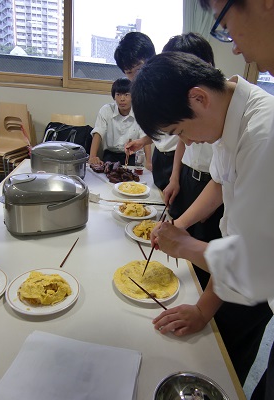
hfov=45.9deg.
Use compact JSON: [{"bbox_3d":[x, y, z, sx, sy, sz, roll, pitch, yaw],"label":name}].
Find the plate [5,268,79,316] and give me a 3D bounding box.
[{"bbox_3d":[-0.284,0.283,0.990,0.219,0.025,0.219,4,22,-6],"label":"plate"}]

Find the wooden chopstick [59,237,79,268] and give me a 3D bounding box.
[{"bbox_3d":[-0.253,0.197,1.237,0.008,0.008,0.226,8,22,4],"label":"wooden chopstick"}]

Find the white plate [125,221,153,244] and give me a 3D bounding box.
[{"bbox_3d":[0.059,0.147,1.422,0.222,0.025,0.222,4,22,-6],"label":"white plate"}]

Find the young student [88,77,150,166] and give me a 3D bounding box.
[{"bbox_3d":[-0.140,-0.275,2.604,0.500,1.320,0.580,4,22,-6],"label":"young student"}]

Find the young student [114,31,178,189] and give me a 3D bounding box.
[{"bbox_3d":[0.092,-0.174,2.069,0.500,1.570,0.500,-10,27,-35],"label":"young student"}]

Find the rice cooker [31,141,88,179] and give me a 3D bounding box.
[{"bbox_3d":[-0.490,-0.248,2.036,0.335,0.200,0.260,17,24,26],"label":"rice cooker"}]

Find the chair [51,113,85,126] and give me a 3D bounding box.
[{"bbox_3d":[-0.736,-0.451,3.572,0.440,0.830,0.500,-2,23,-19],"label":"chair"}]

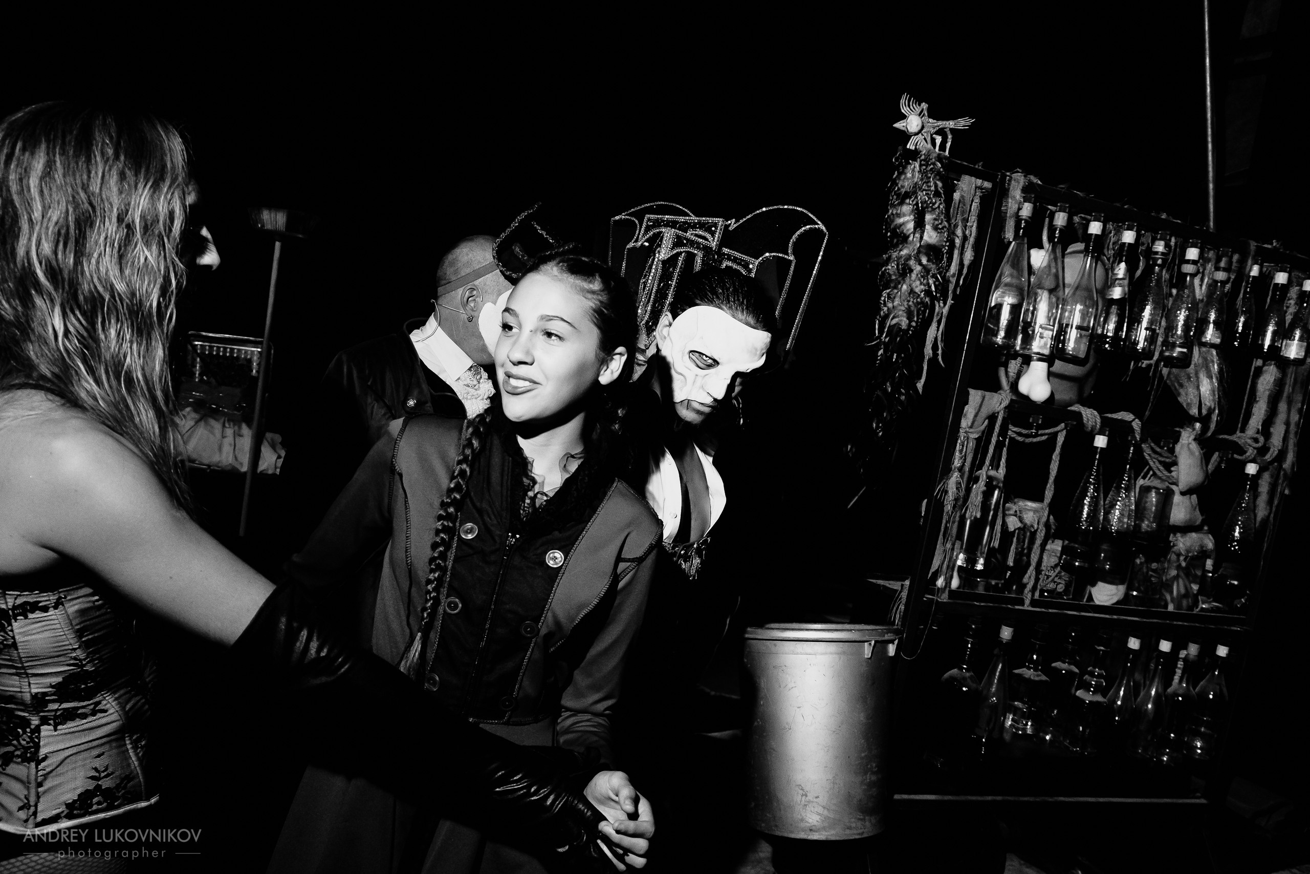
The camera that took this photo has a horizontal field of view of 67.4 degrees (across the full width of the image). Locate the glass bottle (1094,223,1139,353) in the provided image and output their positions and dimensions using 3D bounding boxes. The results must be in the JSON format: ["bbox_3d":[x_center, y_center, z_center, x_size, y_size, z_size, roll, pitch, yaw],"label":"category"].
[{"bbox_3d":[1.017,-0.324,2.147,0.068,0.275,0.068,8,6,-19],"label":"glass bottle"}]

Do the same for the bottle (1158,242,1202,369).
[{"bbox_3d":[1.187,-0.295,2.194,0.062,0.287,0.062,4,7,-19],"label":"bottle"}]

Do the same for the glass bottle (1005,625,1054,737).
[{"bbox_3d":[0.853,0.551,2.225,0.081,0.256,0.081,8,6,-19],"label":"glass bottle"}]

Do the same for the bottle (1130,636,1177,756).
[{"bbox_3d":[1.183,0.615,2.324,0.064,0.305,0.064,9,5,-20],"label":"bottle"}]

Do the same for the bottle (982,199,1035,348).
[{"bbox_3d":[0.753,-0.337,2.060,0.076,0.305,0.076,8,6,-19],"label":"bottle"}]

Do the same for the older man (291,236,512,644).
[{"bbox_3d":[-0.503,0.453,2.000,0.380,1.720,0.500,14,7,37],"label":"older man"}]

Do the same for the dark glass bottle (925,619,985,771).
[{"bbox_3d":[0.666,0.558,2.139,0.083,0.346,0.083,9,5,-20],"label":"dark glass bottle"}]

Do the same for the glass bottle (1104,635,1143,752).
[{"bbox_3d":[1.103,0.597,2.294,0.064,0.288,0.064,5,6,-19],"label":"glass bottle"}]

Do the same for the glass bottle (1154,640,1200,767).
[{"bbox_3d":[1.265,0.634,2.354,0.065,0.316,0.065,6,6,-19],"label":"glass bottle"}]

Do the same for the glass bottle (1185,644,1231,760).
[{"bbox_3d":[1.354,0.639,2.385,0.065,0.303,0.065,7,6,-20],"label":"glass bottle"}]

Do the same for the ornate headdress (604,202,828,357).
[{"bbox_3d":[0.117,-0.289,1.800,0.350,0.270,0.210,12,6,26],"label":"ornate headdress"}]

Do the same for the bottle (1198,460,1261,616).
[{"bbox_3d":[1.391,0.224,2.348,0.078,0.325,0.078,8,6,-19],"label":"bottle"}]

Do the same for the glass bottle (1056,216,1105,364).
[{"bbox_3d":[0.934,-0.318,2.121,0.076,0.312,0.076,8,6,-19],"label":"glass bottle"}]

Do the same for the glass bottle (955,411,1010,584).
[{"bbox_3d":[0.709,0.120,2.091,0.061,0.356,0.061,8,5,-20],"label":"glass bottle"}]

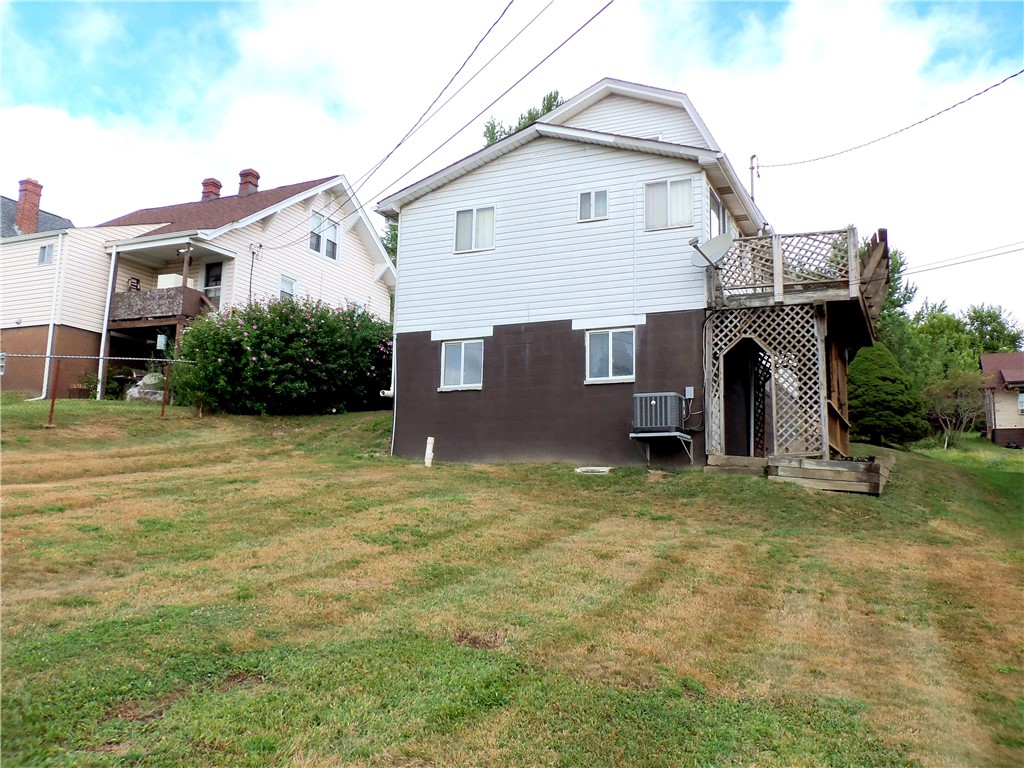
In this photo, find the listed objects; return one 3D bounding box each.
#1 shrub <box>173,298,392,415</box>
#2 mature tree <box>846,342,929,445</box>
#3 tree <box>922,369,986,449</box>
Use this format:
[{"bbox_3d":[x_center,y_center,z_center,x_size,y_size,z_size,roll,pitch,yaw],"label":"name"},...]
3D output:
[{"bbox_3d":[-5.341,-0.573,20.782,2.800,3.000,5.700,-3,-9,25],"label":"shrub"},{"bbox_3d":[11.979,0.342,27.000,3.100,3.325,3.100,-3,-9,25],"label":"mature tree"},{"bbox_3d":[17.669,1.036,33.000,2.500,3.068,2.500,-3,-9,25],"label":"tree"}]

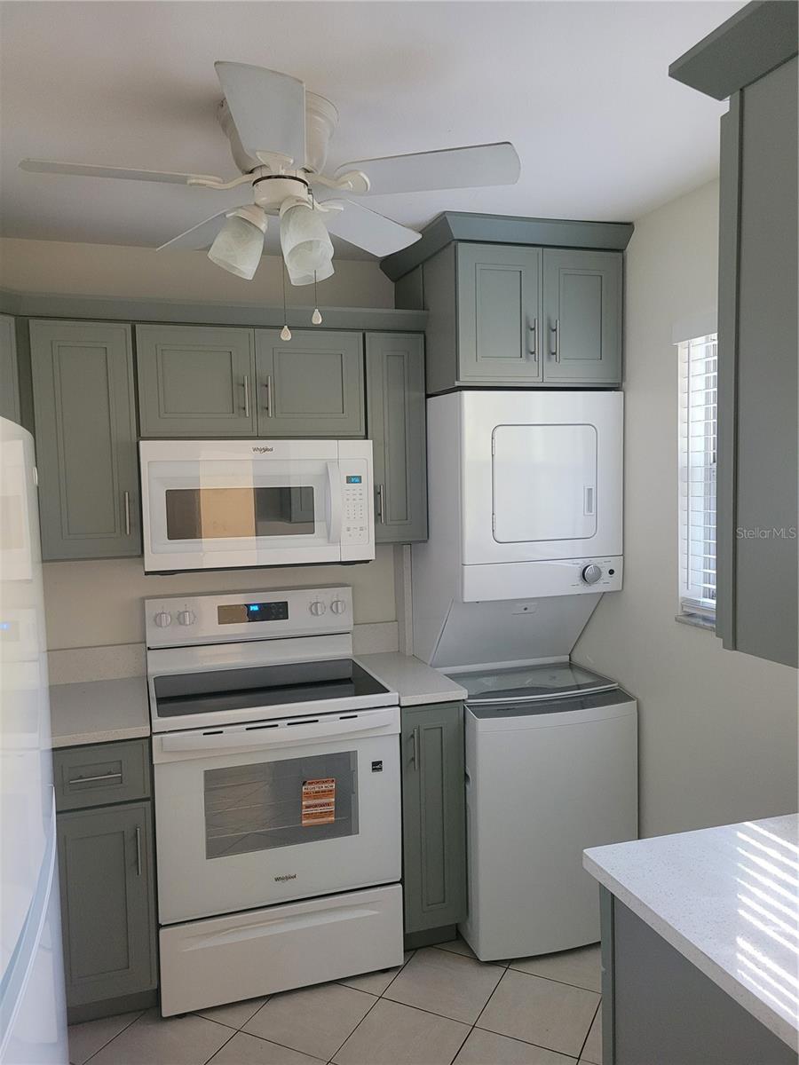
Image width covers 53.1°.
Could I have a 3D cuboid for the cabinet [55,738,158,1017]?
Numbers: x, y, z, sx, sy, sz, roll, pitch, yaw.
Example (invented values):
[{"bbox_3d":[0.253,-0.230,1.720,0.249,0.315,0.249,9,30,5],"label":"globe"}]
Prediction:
[{"bbox_3d":[-0.968,1.014,2.625,0.302,0.876,0.616,-3,5,-18],"label":"cabinet"}]

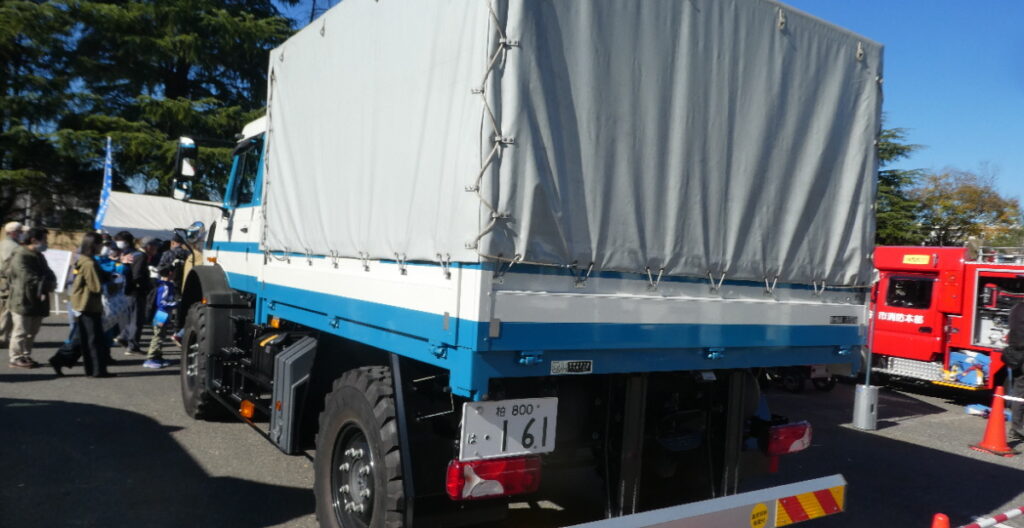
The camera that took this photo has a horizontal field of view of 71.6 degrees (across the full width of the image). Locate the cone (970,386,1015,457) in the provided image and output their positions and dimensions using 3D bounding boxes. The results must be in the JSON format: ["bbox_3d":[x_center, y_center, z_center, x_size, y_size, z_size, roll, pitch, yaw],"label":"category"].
[{"bbox_3d":[5.173,1.637,7.574,0.380,0.690,0.380,4,0,-16],"label":"cone"}]

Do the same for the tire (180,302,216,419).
[{"bbox_3d":[-2.829,0.911,6.642,0.360,1.034,1.044,4,0,-35],"label":"tire"}]

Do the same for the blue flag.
[{"bbox_3d":[-7.192,-1.400,12.500,0.450,1.680,0.150,3,0,40],"label":"blue flag"}]

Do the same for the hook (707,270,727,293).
[{"bbox_3d":[0.881,0.078,3.058,0.121,0.095,0.040,4,0,-34],"label":"hook"}]

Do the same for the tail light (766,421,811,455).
[{"bbox_3d":[1.468,0.928,3.813,0.383,0.144,0.075,4,0,-34],"label":"tail light"}]

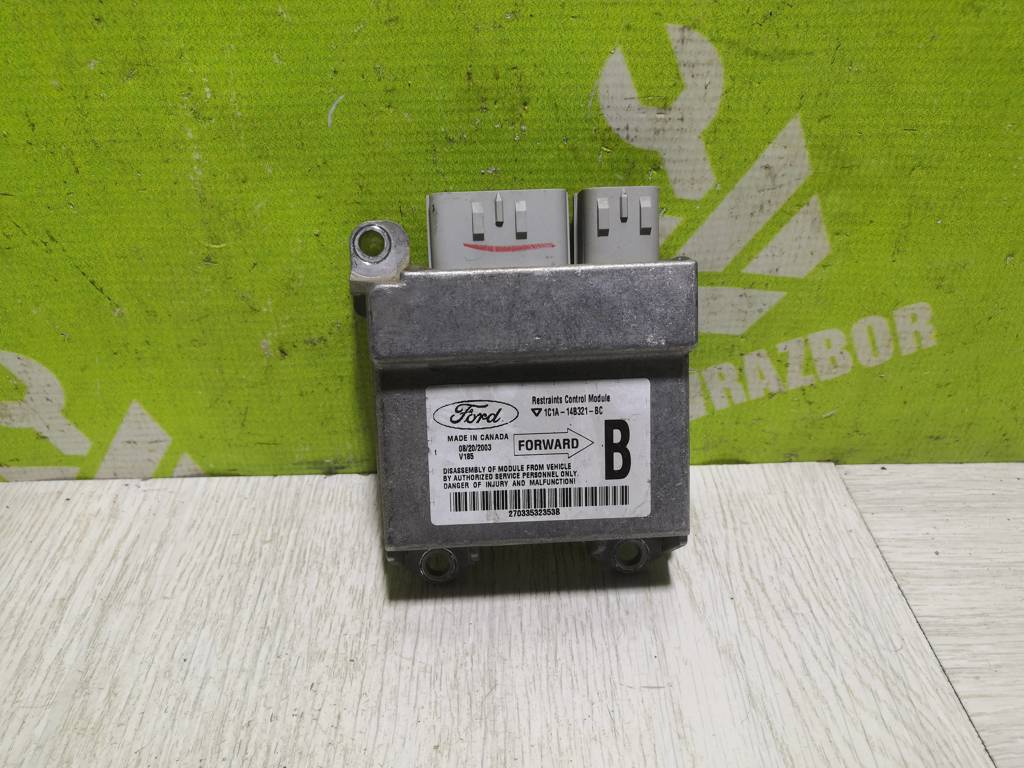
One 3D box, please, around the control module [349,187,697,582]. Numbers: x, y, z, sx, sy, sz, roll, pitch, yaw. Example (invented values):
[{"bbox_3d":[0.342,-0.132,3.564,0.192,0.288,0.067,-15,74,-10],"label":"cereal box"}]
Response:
[{"bbox_3d":[0.003,0.004,0.272,0.112,0.136,0.037,-2,7,-2],"label":"control module"}]

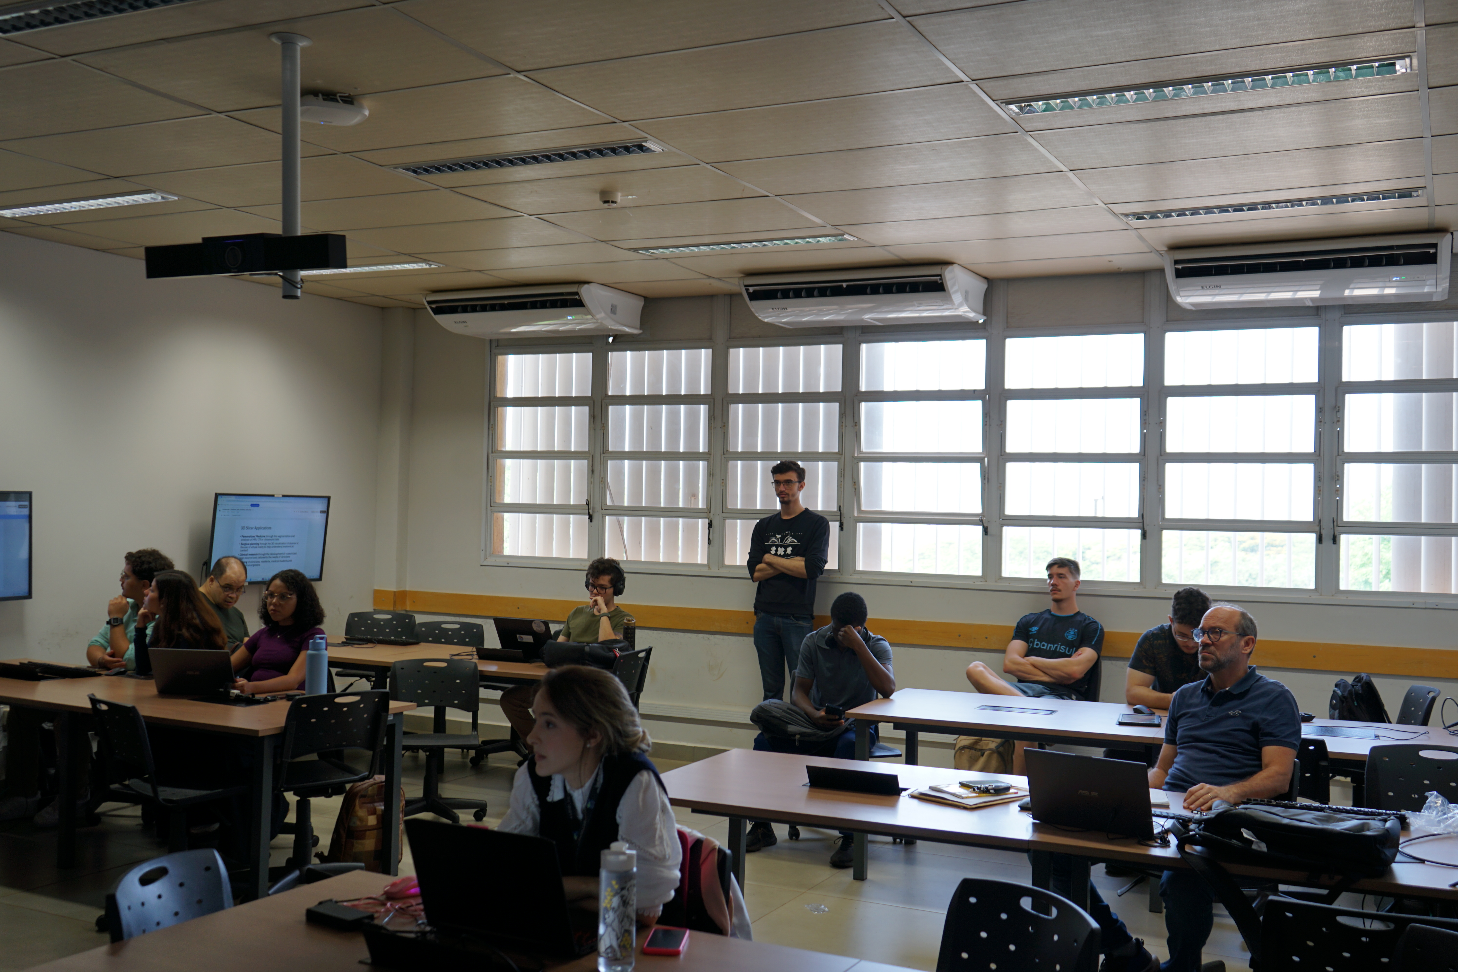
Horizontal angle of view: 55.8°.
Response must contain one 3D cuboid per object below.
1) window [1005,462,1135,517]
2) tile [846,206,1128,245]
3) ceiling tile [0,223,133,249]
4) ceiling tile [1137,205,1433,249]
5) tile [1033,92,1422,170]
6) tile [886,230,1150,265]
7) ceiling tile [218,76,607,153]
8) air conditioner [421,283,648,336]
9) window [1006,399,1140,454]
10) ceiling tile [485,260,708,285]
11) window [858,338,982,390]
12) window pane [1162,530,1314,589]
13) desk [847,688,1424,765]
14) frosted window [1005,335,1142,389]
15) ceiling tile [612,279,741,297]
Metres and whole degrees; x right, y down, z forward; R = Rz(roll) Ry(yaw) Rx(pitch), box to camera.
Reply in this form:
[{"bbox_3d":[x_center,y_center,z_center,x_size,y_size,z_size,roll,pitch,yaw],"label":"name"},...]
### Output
[{"bbox_3d":[1.888,0.024,7.592,0.738,0.295,0.030,1,-1,27],"label":"window"},{"bbox_3d":[1.168,-1.223,6.439,1.250,0.020,0.620,1,0,26],"label":"tile"},{"bbox_3d":[-3.467,-1.322,7.303,0.330,0.030,0.600,1,-1,26],"label":"ceiling tile"},{"bbox_3d":[2.600,-1.202,6.449,1.240,0.030,0.603,1,-1,26],"label":"ceiling tile"},{"bbox_3d":[1.745,-1.247,4.835,1.240,0.030,0.603,1,-1,26],"label":"tile"},{"bbox_3d":[1.444,-1.213,7.000,1.250,0.020,0.620,1,0,26],"label":"tile"},{"bbox_3d":[-1.048,-1.260,4.694,1.225,0.020,0.610,1,-1,27],"label":"ceiling tile"},{"bbox_3d":[-1.283,-1.100,8.873,1.300,0.240,0.630,1,-1,27],"label":"air conditioner"},{"bbox_3d":[1.895,-0.330,7.596,0.739,0.302,0.030,1,-1,27],"label":"window"},{"bbox_3d":[-0.783,-1.250,8.067,1.240,0.030,0.603,1,-1,26],"label":"ceiling tile"},{"bbox_3d":[1.132,-0.700,8.072,0.787,0.301,0.040,1,-1,26],"label":"window"},{"bbox_3d":[2.657,0.381,7.195,0.754,0.284,0.030,1,-1,27],"label":"window pane"},{"bbox_3d":[1.865,1.402,6.055,2.500,0.735,0.915,1,-1,22],"label":"desk"},{"bbox_3d":[1.937,-0.695,7.742,0.773,0.288,0.030,1,-1,27],"label":"frosted window"},{"bbox_3d":[-0.522,-1.239,8.639,1.240,0.020,0.584,1,-1,27],"label":"ceiling tile"}]

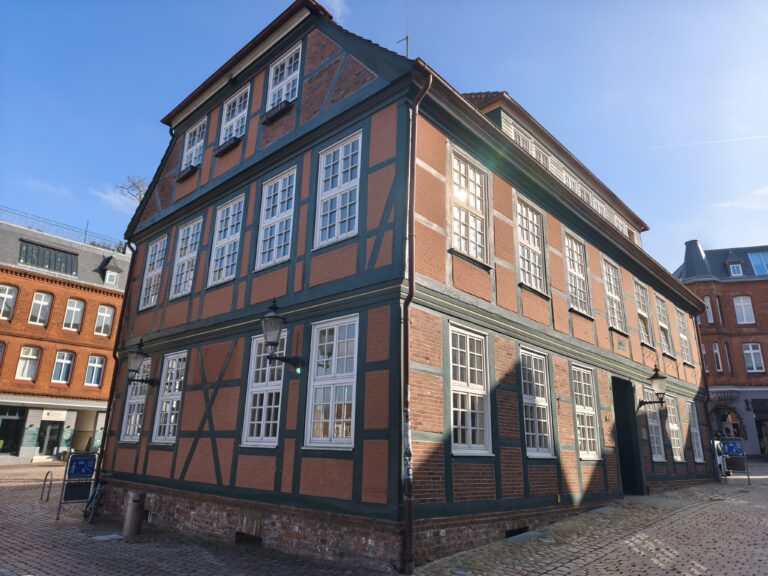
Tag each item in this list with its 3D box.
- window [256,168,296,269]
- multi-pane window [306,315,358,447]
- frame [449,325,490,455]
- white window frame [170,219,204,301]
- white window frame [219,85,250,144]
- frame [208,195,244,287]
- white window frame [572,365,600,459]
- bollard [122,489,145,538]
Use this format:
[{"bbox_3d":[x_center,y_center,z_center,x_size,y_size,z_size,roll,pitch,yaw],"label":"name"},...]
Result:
[{"bbox_3d":[-2.321,-1.490,11.111,1.242,2.141,0.150,-14,-24,40],"label":"window"},{"bbox_3d":[-0.875,1.621,8.834,1.235,2.199,0.150,-14,-24,40],"label":"multi-pane window"},{"bbox_3d":[1.467,1.735,8.717,0.170,2.116,1.180,-14,-24,41],"label":"frame"},{"bbox_3d":[-5.287,-0.756,13.713,1.219,2.141,0.150,-14,-24,40],"label":"white window frame"},{"bbox_3d":[-3.974,-4.489,13.584,1.284,1.601,0.120,-14,-24,41],"label":"white window frame"},{"bbox_3d":[-3.661,-1.076,11.966,1.165,2.116,0.170,-14,-23,40],"label":"frame"},{"bbox_3d":[4.958,3.039,12.539,0.150,2.201,1.259,-14,-24,41],"label":"white window frame"},{"bbox_3d":[-4.992,4.500,10.261,0.325,0.826,0.325,9,-19,-22],"label":"bollard"}]

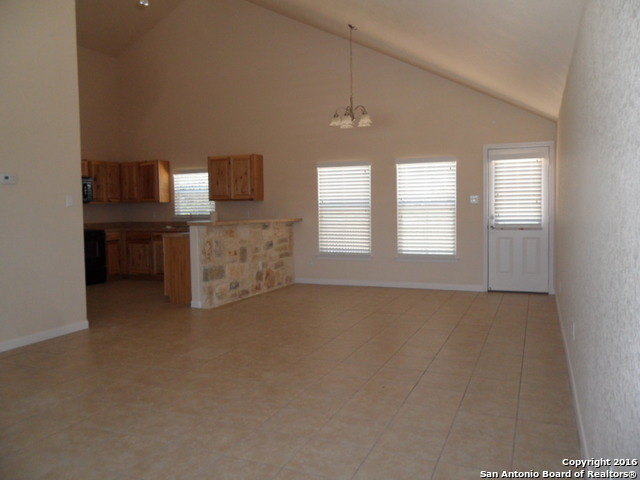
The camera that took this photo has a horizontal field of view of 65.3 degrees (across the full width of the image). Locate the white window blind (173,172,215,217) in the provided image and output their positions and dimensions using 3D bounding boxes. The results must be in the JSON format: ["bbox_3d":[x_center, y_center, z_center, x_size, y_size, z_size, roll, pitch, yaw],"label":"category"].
[{"bbox_3d":[-2.351,-0.868,9.330,0.940,0.815,0.080,1,3,24],"label":"white window blind"}]

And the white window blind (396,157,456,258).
[{"bbox_3d":[1.634,-0.480,7.643,0.900,1.505,0.110,1,3,24],"label":"white window blind"}]

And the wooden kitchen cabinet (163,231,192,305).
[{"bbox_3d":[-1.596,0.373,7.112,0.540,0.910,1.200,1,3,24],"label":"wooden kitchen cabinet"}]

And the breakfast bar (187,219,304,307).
[{"bbox_3d":[-0.984,0.256,7.384,0.440,1.085,2.558,1,3,24],"label":"breakfast bar"}]

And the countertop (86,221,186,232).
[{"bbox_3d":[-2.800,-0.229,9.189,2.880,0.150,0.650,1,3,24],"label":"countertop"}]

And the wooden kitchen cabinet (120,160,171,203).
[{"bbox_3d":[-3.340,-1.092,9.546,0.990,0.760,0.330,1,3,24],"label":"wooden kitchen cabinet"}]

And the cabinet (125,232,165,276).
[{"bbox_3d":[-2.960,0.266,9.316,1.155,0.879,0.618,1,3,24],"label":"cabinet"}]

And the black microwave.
[{"bbox_3d":[-4.379,-0.864,8.644,0.410,0.435,0.760,1,3,24],"label":"black microwave"}]

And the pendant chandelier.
[{"bbox_3d":[0.414,-2.206,6.774,0.610,1.360,0.600,-1,3,0],"label":"pendant chandelier"}]

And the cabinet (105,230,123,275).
[{"bbox_3d":[-4.061,0.282,9.278,0.613,0.884,0.371,1,3,24],"label":"cabinet"}]

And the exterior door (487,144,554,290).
[{"bbox_3d":[2.832,-0.289,7.110,0.875,2.085,0.080,1,3,24],"label":"exterior door"}]

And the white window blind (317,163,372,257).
[{"bbox_3d":[0.405,-0.496,8.192,0.950,1.498,0.100,1,3,24],"label":"white window blind"}]

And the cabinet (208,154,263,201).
[{"bbox_3d":[-1.468,-1.075,8.738,0.904,0.771,0.331,1,3,24],"label":"cabinet"}]

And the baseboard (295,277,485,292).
[{"bbox_3d":[1.002,0.702,7.941,3.085,0.087,0.020,1,3,24],"label":"baseboard"}]

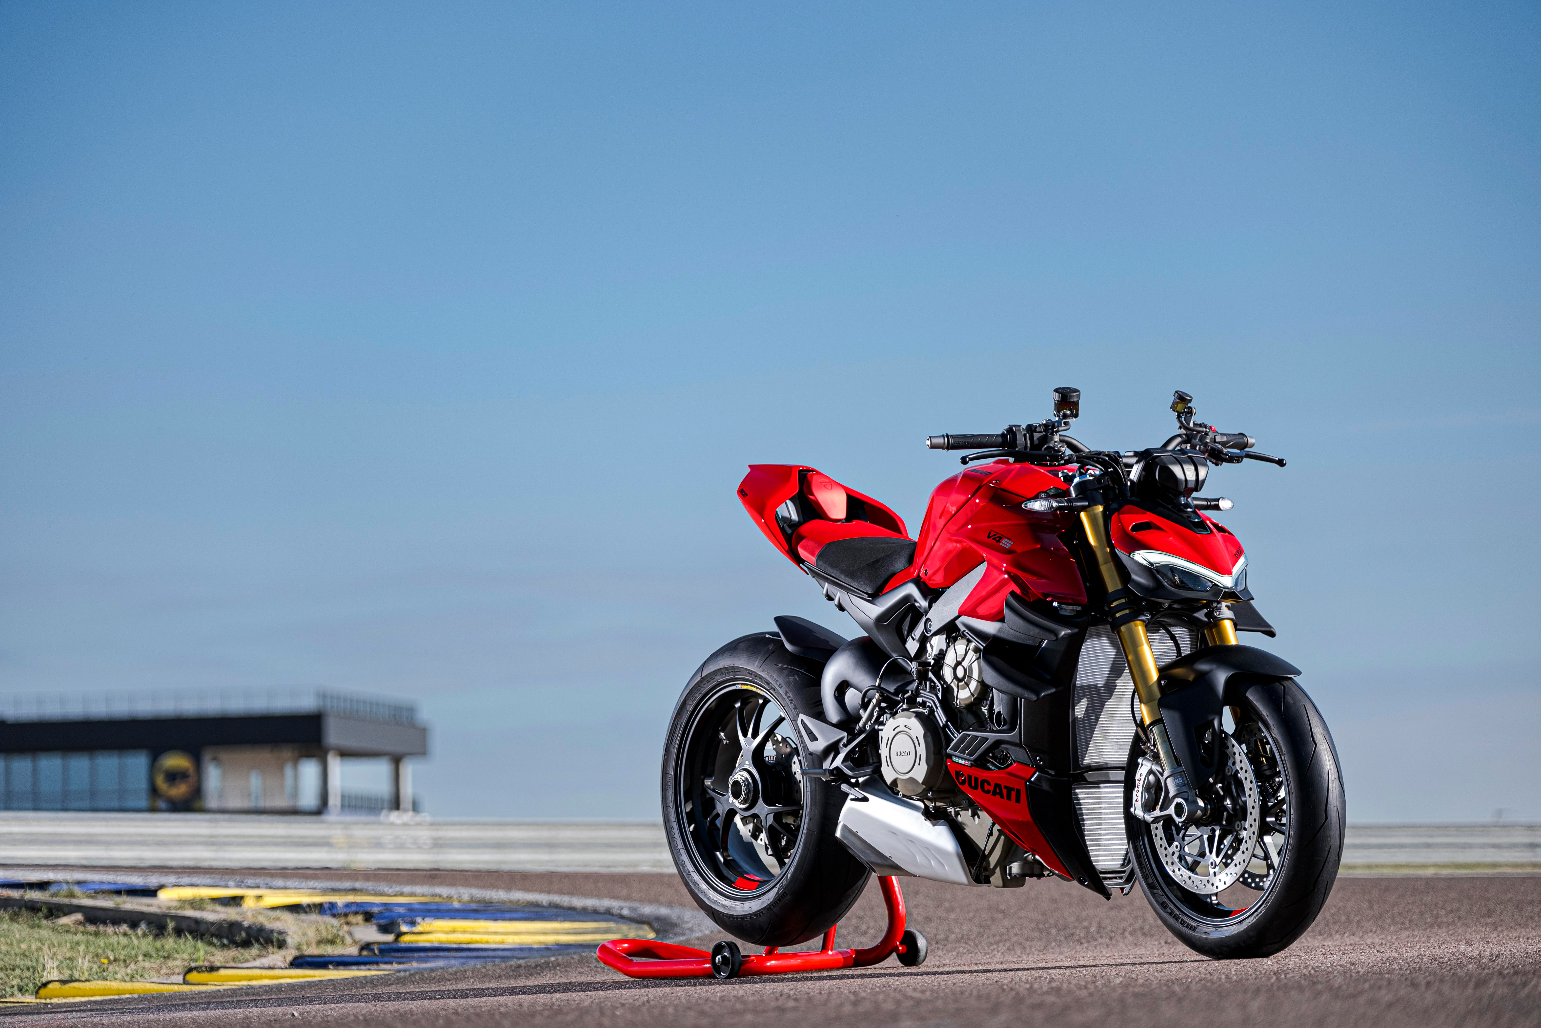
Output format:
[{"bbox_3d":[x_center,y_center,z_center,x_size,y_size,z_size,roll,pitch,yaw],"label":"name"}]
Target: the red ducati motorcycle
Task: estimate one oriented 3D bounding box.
[{"bbox_3d":[0.434,0.341,13.345,0.845,1.130,2.120,0,-3,-37],"label":"red ducati motorcycle"}]

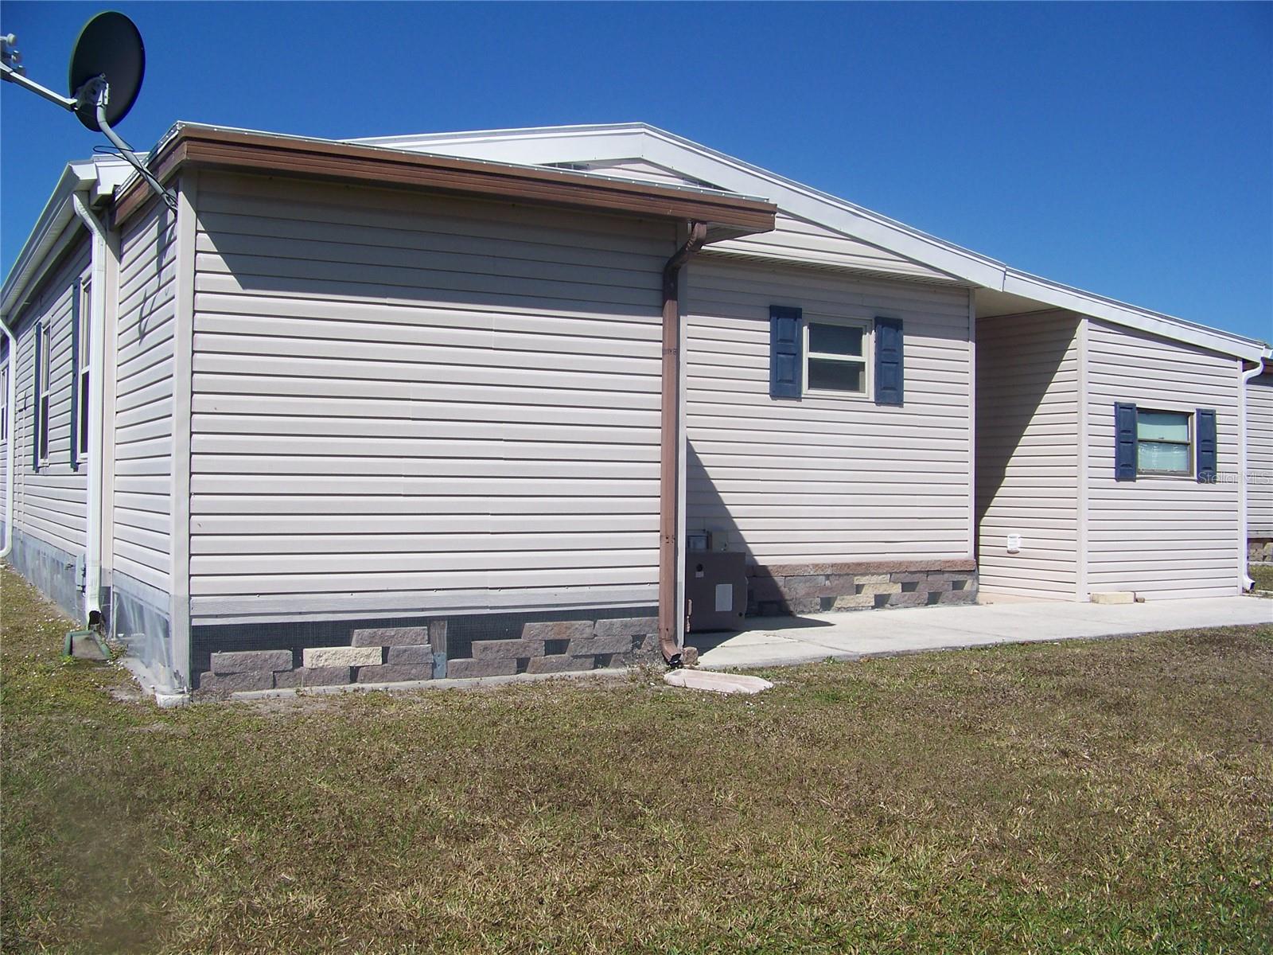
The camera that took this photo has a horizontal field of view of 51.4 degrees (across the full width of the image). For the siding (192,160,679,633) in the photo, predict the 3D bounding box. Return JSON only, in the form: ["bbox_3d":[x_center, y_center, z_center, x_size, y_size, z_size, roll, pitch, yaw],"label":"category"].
[{"bbox_3d":[-1.048,-0.401,7.604,2.881,2.385,0.070,1,0,-26],"label":"siding"}]

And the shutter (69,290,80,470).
[{"bbox_3d":[-4.445,-0.796,10.492,0.040,1.502,0.320,1,0,-29],"label":"shutter"}]

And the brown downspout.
[{"bbox_3d":[0.289,-0.201,8.010,0.085,2.625,0.420,1,0,-26],"label":"brown downspout"}]

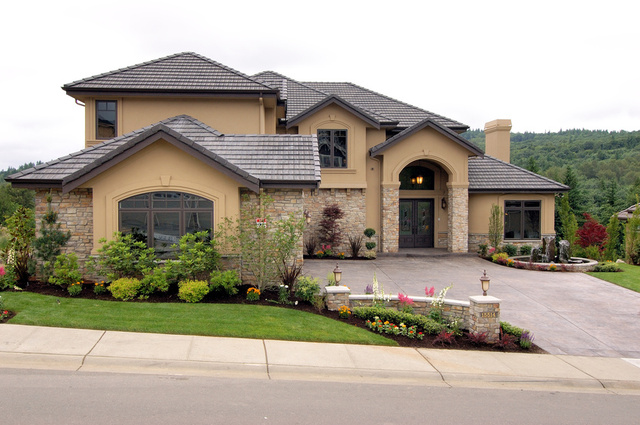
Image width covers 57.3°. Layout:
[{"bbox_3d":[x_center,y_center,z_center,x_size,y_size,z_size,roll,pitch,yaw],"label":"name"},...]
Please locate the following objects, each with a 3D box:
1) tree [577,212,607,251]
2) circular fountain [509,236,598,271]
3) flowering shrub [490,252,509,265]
[{"bbox_3d":[13.417,1.026,28.900,1.600,2.100,1.550,0,2,-5],"label":"tree"},{"bbox_3d":[10.202,1.673,25.600,3.600,1.270,3.600,0,2,0],"label":"circular fountain"},{"bbox_3d":[7.825,2.002,25.500,0.780,0.520,0.700,0,2,-5],"label":"flowering shrub"}]

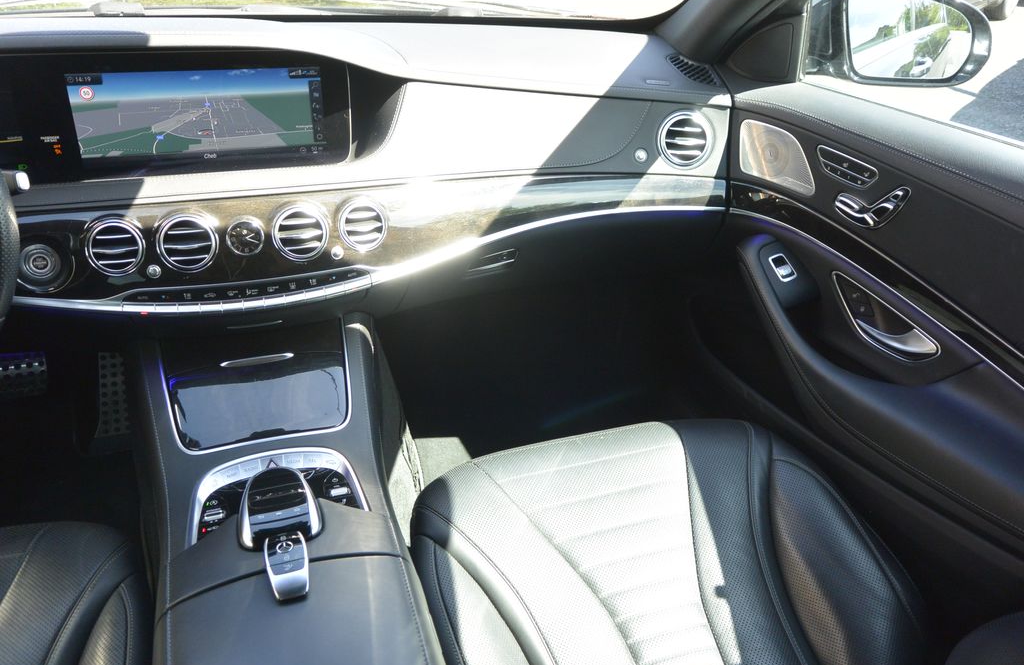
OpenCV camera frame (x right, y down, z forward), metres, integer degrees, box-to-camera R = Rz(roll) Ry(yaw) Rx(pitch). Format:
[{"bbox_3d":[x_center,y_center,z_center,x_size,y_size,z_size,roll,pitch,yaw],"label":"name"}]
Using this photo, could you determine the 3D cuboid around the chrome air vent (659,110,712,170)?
[{"bbox_3d":[0.247,-0.280,1.115,0.083,0.084,0.030,-1,21,-6],"label":"chrome air vent"}]

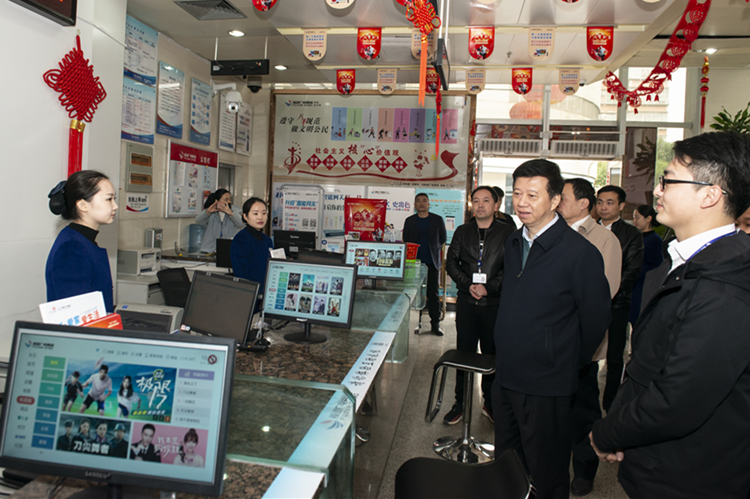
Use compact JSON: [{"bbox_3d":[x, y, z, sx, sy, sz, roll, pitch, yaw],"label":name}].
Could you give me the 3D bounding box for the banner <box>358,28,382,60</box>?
[{"bbox_3d":[-0.059,-2.165,5.274,0.262,0.325,0.010,3,5,9],"label":"banner"}]

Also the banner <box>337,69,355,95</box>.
[{"bbox_3d":[-0.395,-2.308,6.886,0.263,0.342,0.010,3,5,9],"label":"banner"}]

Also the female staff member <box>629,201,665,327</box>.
[{"bbox_3d":[2.391,0.424,4.515,0.320,1.640,0.450,1,5,-18],"label":"female staff member"}]

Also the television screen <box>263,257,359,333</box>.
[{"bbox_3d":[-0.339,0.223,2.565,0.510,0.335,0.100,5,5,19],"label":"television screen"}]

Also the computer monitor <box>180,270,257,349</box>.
[{"bbox_3d":[-0.735,0.287,2.370,0.440,0.340,0.180,5,5,30],"label":"computer monitor"}]

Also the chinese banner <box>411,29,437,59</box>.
[{"bbox_3d":[0.509,-2.137,5.205,0.257,0.321,0.010,3,5,9],"label":"chinese banner"}]

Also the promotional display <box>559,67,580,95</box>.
[{"bbox_3d":[2.222,-1.913,5.704,0.224,0.298,0.020,4,5,9],"label":"promotional display"}]

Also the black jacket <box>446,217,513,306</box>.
[{"bbox_3d":[0.751,0.084,3.603,0.490,0.650,0.300,4,5,15],"label":"black jacket"}]

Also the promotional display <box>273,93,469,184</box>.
[{"bbox_3d":[-0.068,-1.643,7.500,3.000,1.340,0.040,3,4,11],"label":"promotional display"}]

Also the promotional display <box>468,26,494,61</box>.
[{"bbox_3d":[1.027,-1.984,4.820,0.255,0.330,0.012,3,4,8],"label":"promotional display"}]

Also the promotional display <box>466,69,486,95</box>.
[{"bbox_3d":[1.276,-2.105,6.280,0.255,0.330,0.012,3,4,8],"label":"promotional display"}]

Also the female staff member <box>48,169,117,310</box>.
[{"bbox_3d":[-1.225,0.490,2.110,0.310,1.620,0.440,3,4,7],"label":"female staff member"}]

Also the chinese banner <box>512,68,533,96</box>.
[{"bbox_3d":[1.711,-1.944,5.796,0.228,0.308,0.020,4,5,9],"label":"chinese banner"}]

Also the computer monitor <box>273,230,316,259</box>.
[{"bbox_3d":[-0.957,-0.026,5.973,0.510,0.370,0.180,4,5,10],"label":"computer monitor"}]

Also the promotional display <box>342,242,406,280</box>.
[{"bbox_3d":[0.008,0.124,4.140,0.495,0.400,0.180,3,4,7],"label":"promotional display"}]

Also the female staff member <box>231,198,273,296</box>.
[{"bbox_3d":[-0.900,0.378,3.657,0.330,1.530,0.440,7,6,35],"label":"female staff member"}]

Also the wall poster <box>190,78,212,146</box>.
[{"bbox_3d":[-2.205,-1.732,6.383,0.020,0.765,0.515,3,5,9],"label":"wall poster"}]

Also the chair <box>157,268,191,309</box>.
[{"bbox_3d":[-1.463,0.643,4.228,0.580,0.920,0.580,3,5,9],"label":"chair"}]

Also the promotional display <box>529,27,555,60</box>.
[{"bbox_3d":[1.586,-1.959,4.760,0.255,0.330,0.012,3,4,8],"label":"promotional display"}]

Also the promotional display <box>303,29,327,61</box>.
[{"bbox_3d":[-0.640,-2.192,5.355,0.267,0.335,0.010,3,5,9],"label":"promotional display"}]

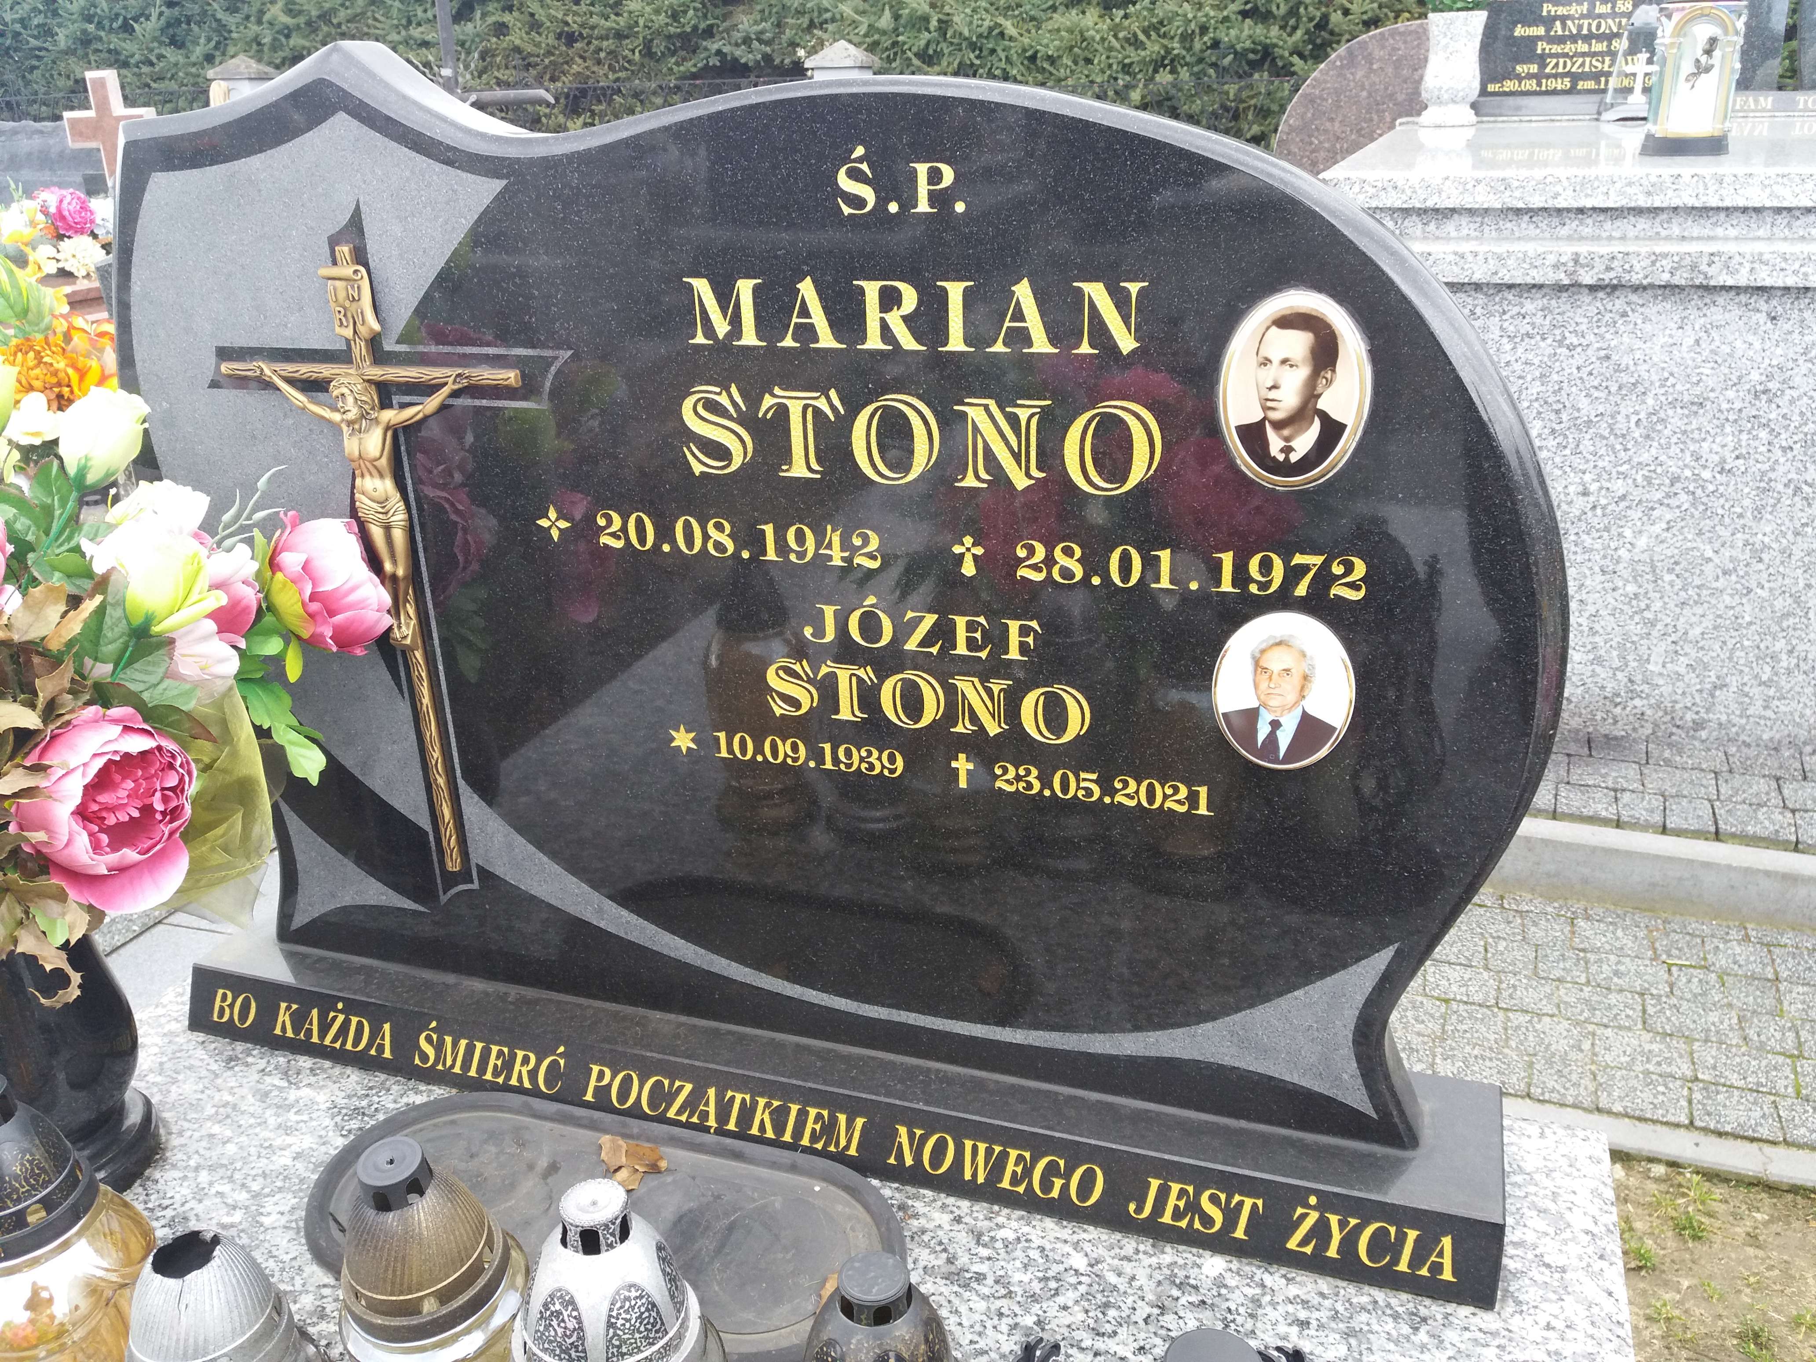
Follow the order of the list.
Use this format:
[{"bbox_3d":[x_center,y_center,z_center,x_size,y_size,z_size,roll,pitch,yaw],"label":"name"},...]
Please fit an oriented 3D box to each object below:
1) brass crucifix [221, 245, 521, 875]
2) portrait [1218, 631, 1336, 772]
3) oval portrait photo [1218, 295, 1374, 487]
[{"bbox_3d":[-0.407,-0.078,1.175,0.277,0.524,0.045,6,22,19],"label":"brass crucifix"},{"bbox_3d":[0.249,0.013,0.984,0.079,0.095,0.009,6,22,19],"label":"portrait"},{"bbox_3d":[0.239,-0.179,0.910,0.090,0.122,0.010,6,22,19],"label":"oval portrait photo"}]

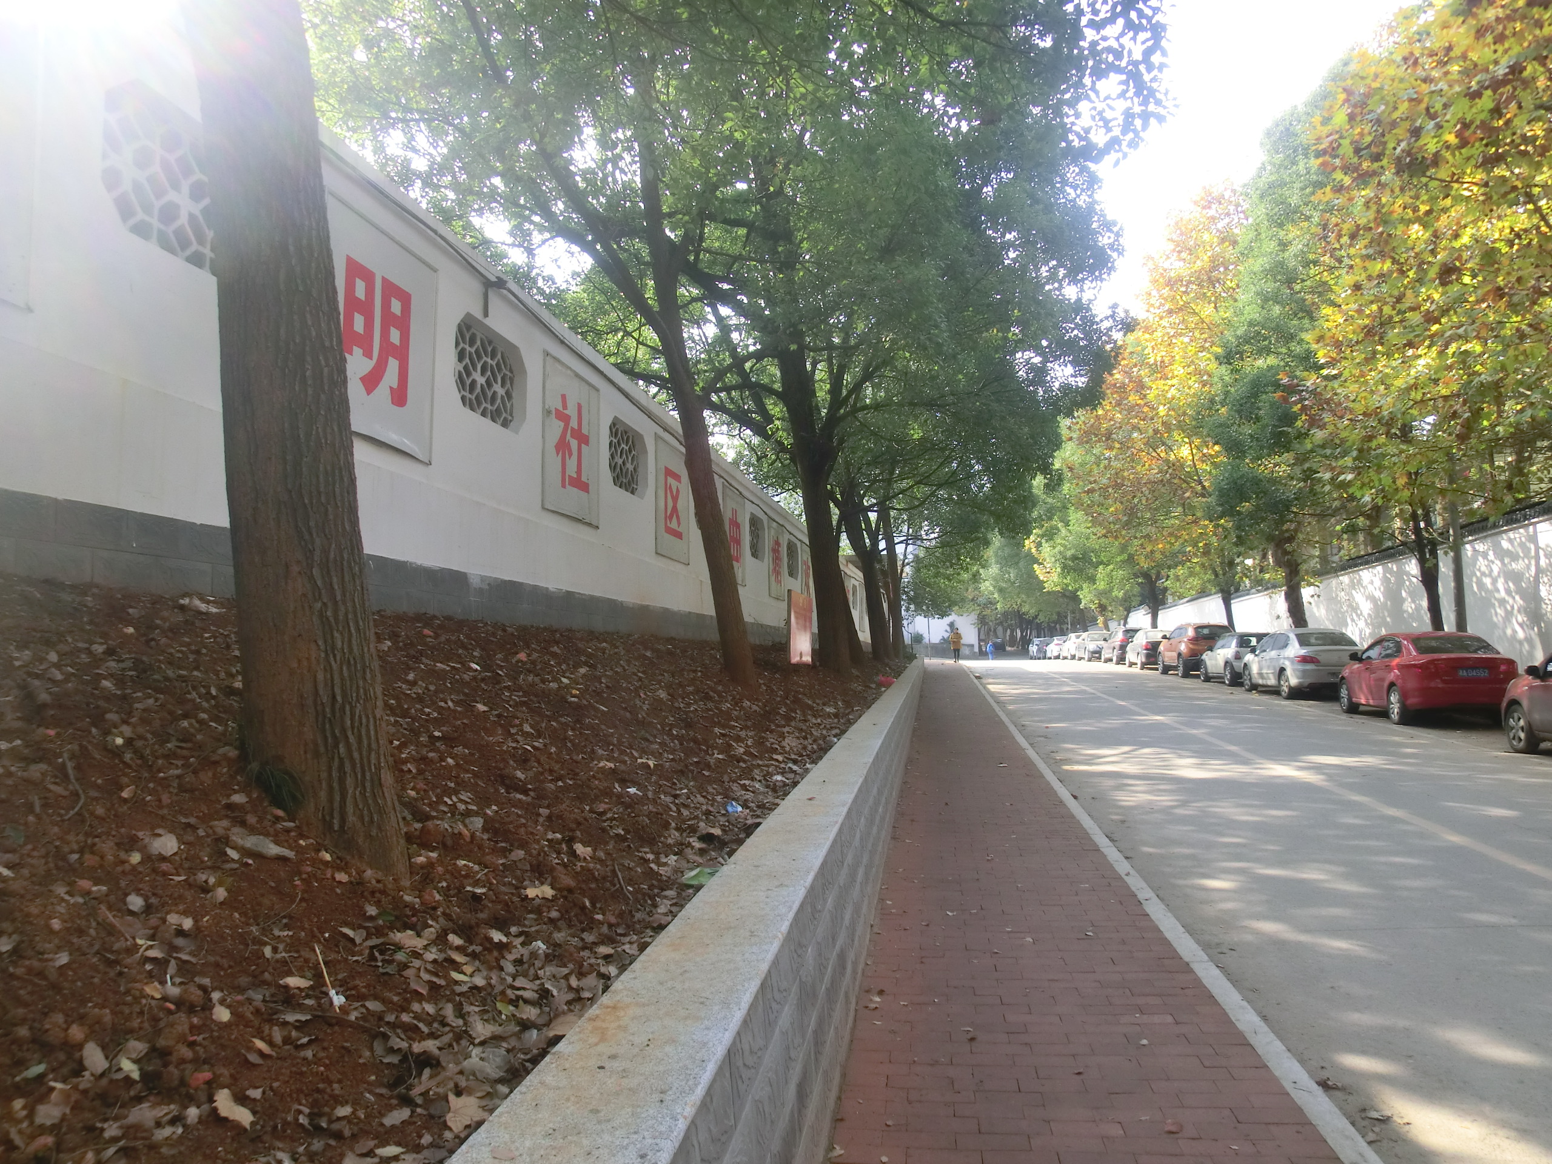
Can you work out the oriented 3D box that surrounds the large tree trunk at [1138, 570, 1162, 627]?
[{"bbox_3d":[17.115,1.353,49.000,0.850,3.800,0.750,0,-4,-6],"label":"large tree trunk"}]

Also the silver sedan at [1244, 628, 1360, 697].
[{"bbox_3d":[12.018,1.792,24.389,1.810,1.510,4.650,-1,-2,8],"label":"silver sedan"}]

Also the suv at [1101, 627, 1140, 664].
[{"bbox_3d":[15.424,2.732,46.917,1.820,1.650,4.450,-1,-3,8],"label":"suv"}]

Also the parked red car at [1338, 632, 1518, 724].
[{"bbox_3d":[11.499,1.676,19.298,1.760,1.490,4.420,-1,-2,10],"label":"parked red car"}]

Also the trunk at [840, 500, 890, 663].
[{"bbox_3d":[1.721,0.012,20.500,0.850,3.050,0.650,0,-4,-6],"label":"trunk"}]

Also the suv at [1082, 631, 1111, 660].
[{"bbox_3d":[16.617,3.265,55.360,1.760,1.600,4.300,-1,-3,7],"label":"suv"}]

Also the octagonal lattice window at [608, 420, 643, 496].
[{"bbox_3d":[-1.697,-1.354,11.937,0.160,0.742,1.303,-1,-5,11],"label":"octagonal lattice window"}]

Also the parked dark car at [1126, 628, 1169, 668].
[{"bbox_3d":[14.343,2.515,40.405,1.750,1.470,4.500,-1,-2,8],"label":"parked dark car"}]

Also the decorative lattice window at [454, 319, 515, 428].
[{"bbox_3d":[-1.968,-1.366,7.161,0.130,0.616,1.091,-1,-4,10],"label":"decorative lattice window"}]

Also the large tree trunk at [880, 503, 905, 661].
[{"bbox_3d":[3.088,-0.013,28.487,0.380,4.043,0.360,-5,-5,8],"label":"large tree trunk"}]

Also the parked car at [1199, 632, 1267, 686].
[{"bbox_3d":[12.710,2.030,29.131,1.690,1.410,3.720,-1,-3,8],"label":"parked car"}]

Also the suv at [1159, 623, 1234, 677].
[{"bbox_3d":[13.679,2.198,34.812,1.800,1.660,4.350,-1,-2,7],"label":"suv"}]

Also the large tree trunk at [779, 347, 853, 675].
[{"bbox_3d":[0.536,-0.894,13.800,0.850,4.100,0.650,0,-4,-6],"label":"large tree trunk"}]

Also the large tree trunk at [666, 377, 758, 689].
[{"bbox_3d":[-0.502,-0.412,8.362,0.320,2.451,0.290,-12,-5,8],"label":"large tree trunk"}]

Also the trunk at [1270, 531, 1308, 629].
[{"bbox_3d":[14.484,0.656,29.969,0.620,4.184,0.550,-8,-5,8],"label":"trunk"}]

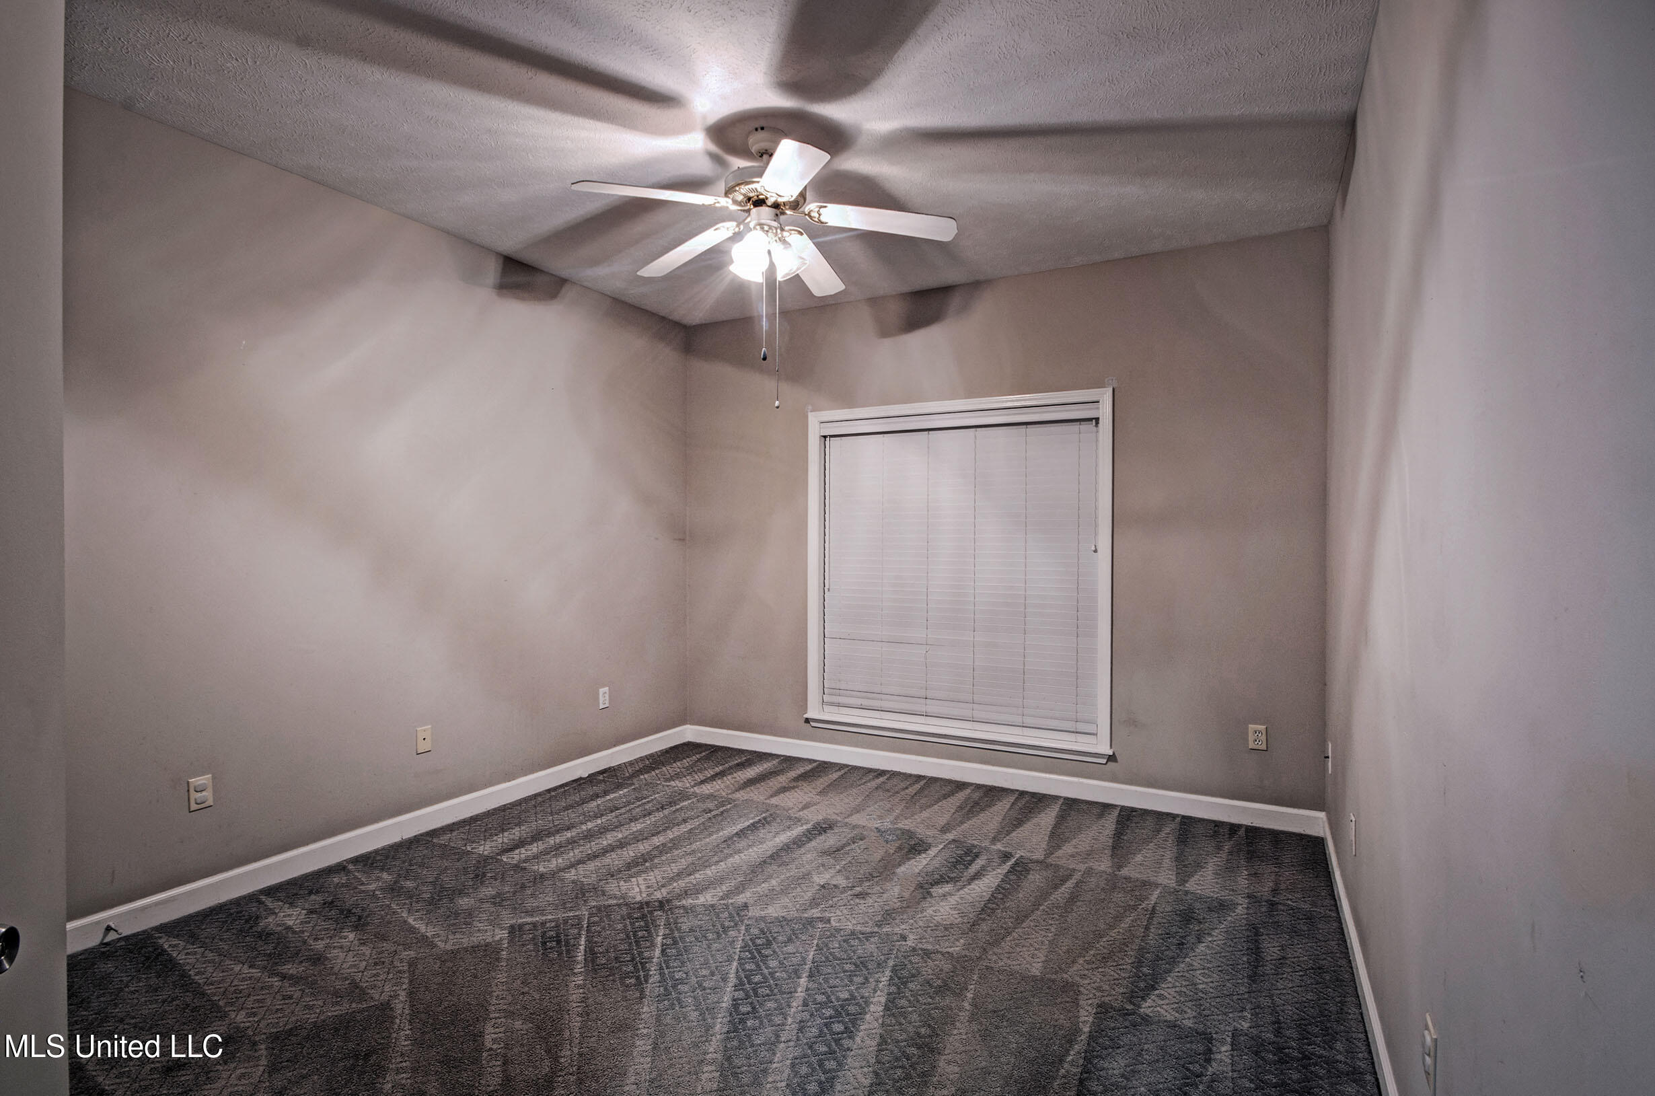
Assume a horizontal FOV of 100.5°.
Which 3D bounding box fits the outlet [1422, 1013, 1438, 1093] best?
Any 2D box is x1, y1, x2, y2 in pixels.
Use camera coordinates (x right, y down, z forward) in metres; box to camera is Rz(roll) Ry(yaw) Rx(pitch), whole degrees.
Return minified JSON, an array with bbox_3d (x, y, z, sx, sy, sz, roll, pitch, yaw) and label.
[{"bbox_3d":[1.052,0.893,1.207,0.016,0.114,0.072,0,0,32],"label":"outlet"}]

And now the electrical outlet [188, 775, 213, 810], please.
[{"bbox_3d":[-2.234,0.879,2.458,0.014,0.114,0.070,0,0,32],"label":"electrical outlet"}]

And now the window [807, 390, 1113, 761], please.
[{"bbox_3d":[0.661,0.135,3.822,1.715,1.890,0.110,0,0,25],"label":"window"}]

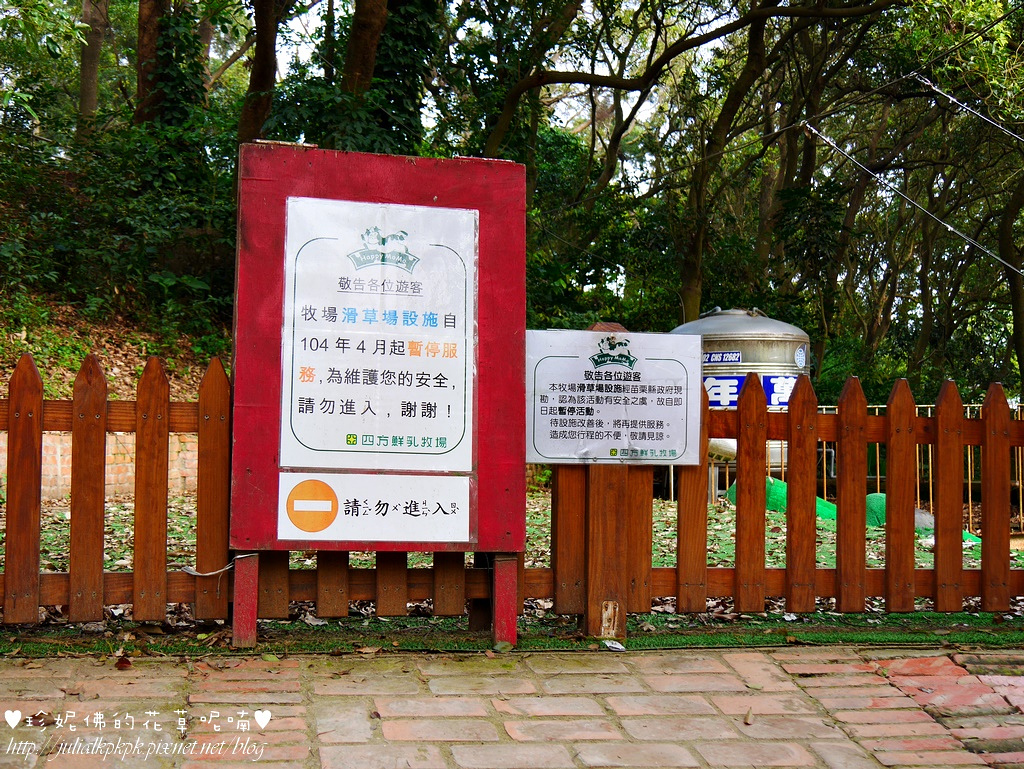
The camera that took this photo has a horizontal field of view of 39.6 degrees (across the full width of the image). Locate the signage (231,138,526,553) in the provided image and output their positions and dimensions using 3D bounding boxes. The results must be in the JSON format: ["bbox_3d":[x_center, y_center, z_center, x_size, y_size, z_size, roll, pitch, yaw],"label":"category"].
[{"bbox_3d":[-0.288,-0.074,3.162,0.648,0.890,0.055,2,-8,-14],"label":"signage"}]

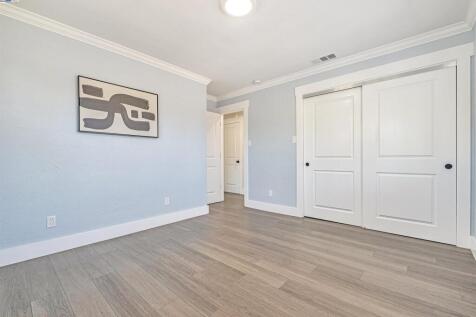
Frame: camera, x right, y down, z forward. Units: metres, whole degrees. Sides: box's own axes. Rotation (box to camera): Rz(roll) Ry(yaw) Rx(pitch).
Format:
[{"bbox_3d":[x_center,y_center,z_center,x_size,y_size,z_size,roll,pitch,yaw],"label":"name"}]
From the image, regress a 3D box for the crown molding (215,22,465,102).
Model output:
[{"bbox_3d":[0.984,-1.412,3.449,4.060,0.085,0.080,0,0,42],"label":"crown molding"}]

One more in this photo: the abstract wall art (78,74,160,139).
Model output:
[{"bbox_3d":[-1.512,-0.626,2.626,0.030,0.638,0.945,0,0,42],"label":"abstract wall art"}]

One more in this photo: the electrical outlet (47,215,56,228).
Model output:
[{"bbox_3d":[-1.977,0.671,2.107,0.008,0.115,0.072,0,0,42],"label":"electrical outlet"}]

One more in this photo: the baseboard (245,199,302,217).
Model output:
[{"bbox_3d":[0.621,0.946,3.810,1.120,0.140,0.017,0,0,42],"label":"baseboard"}]

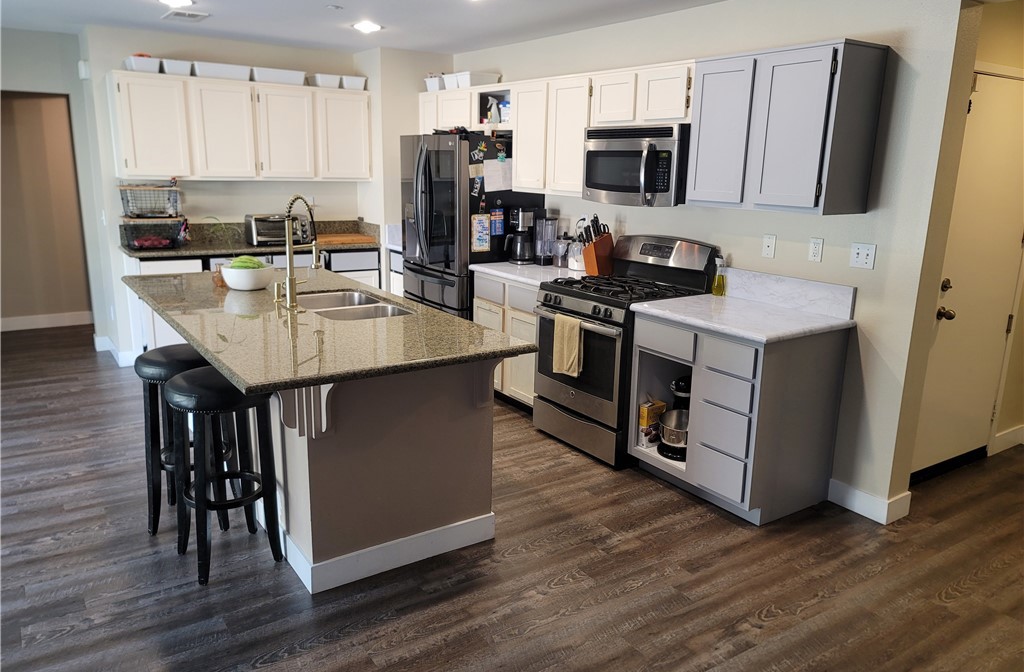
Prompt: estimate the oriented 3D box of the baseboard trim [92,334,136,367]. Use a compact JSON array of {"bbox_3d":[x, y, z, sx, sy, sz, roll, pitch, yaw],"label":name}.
[{"bbox_3d":[-3.106,0.119,5.762,0.210,0.120,0.574,-7,16,-34],"label":"baseboard trim"}]

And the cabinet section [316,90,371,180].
[{"bbox_3d":[-1.455,-1.663,6.167,0.475,0.717,0.347,-7,16,-34],"label":"cabinet section"}]

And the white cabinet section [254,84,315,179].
[{"bbox_3d":[-1.846,-1.612,5.904,0.473,0.717,0.347,-7,16,-34],"label":"white cabinet section"}]

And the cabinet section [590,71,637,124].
[{"bbox_3d":[0.712,-1.381,4.336,0.346,0.307,0.402,-7,16,-34],"label":"cabinet section"}]

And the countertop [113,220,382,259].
[{"bbox_3d":[-1.956,-0.747,5.689,1.827,0.181,0.569,-7,16,-34],"label":"countertop"}]

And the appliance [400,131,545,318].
[{"bbox_3d":[-0.326,-0.560,5.432,0.745,1.745,0.860,-7,16,-34],"label":"appliance"}]

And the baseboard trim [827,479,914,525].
[{"bbox_3d":[1.762,0.795,3.650,0.202,0.115,0.304,-7,16,-34],"label":"baseboard trim"}]

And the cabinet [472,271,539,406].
[{"bbox_3d":[0.206,0.029,4.917,0.623,0.862,0.752,-7,16,-34],"label":"cabinet"}]

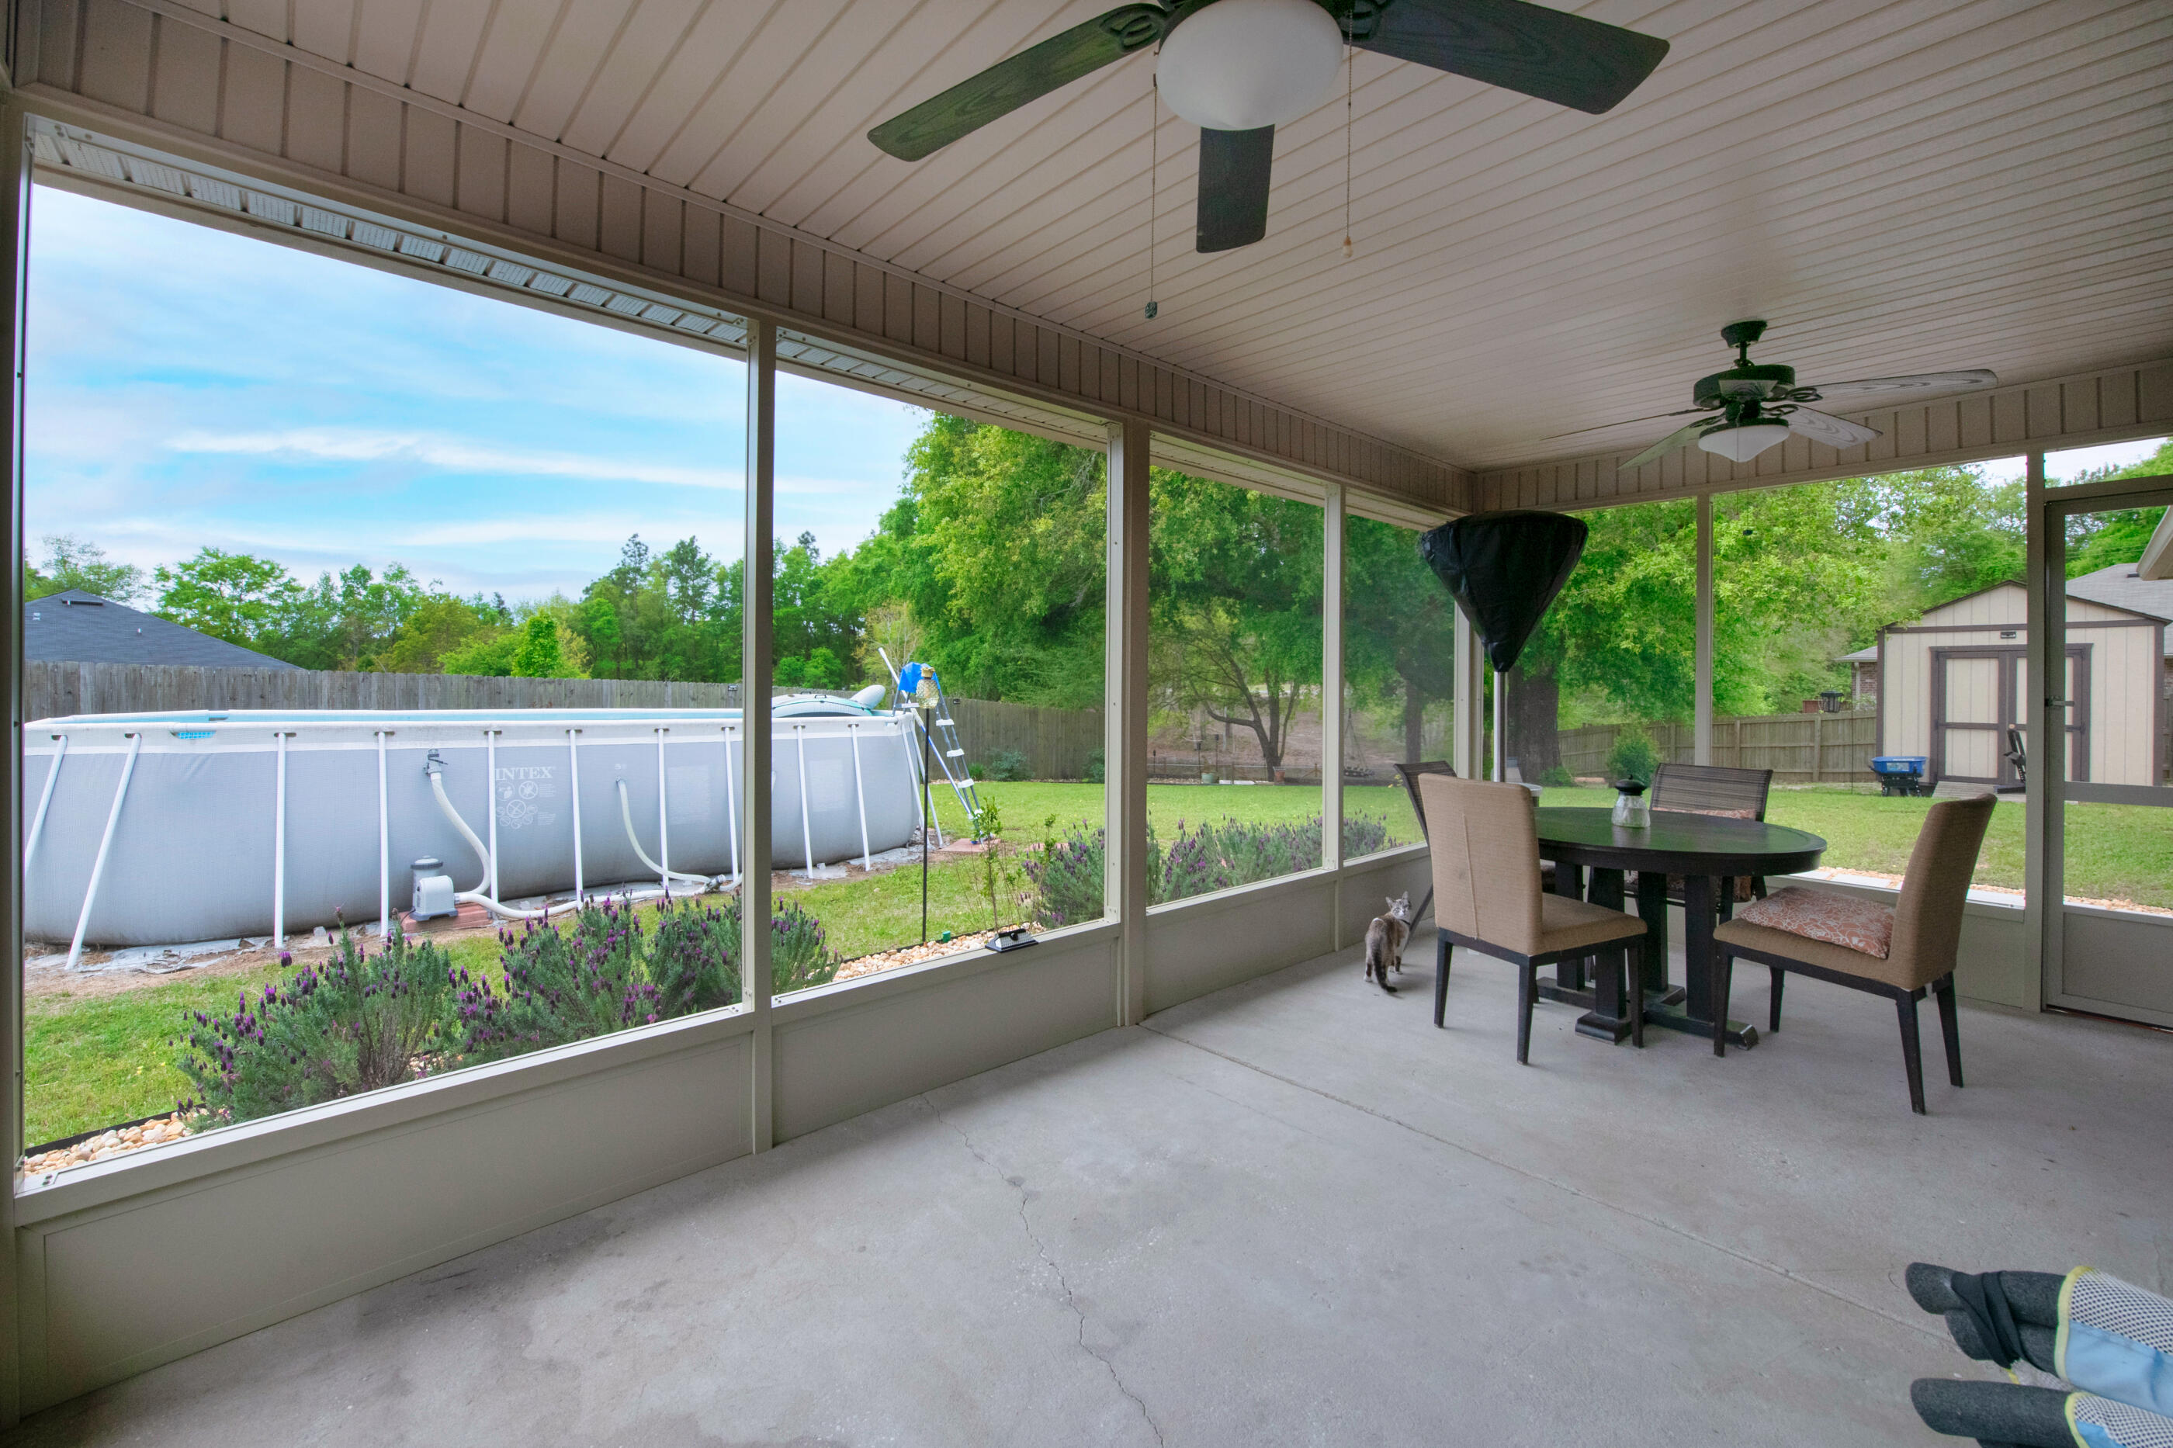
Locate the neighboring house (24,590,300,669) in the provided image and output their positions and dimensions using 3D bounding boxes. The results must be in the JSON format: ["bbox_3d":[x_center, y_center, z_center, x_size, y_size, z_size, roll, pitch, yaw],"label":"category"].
[{"bbox_3d":[-38.200,-1.350,32.000,14.000,5.600,14.000,-1,2,-41],"label":"neighboring house"}]

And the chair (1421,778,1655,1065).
[{"bbox_3d":[1.695,0.704,3.221,0.640,1.000,0.480,-1,2,-24],"label":"chair"}]

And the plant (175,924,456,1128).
[{"bbox_3d":[-2.428,0.970,2.690,0.680,0.660,0.660,-1,2,-41],"label":"plant"}]

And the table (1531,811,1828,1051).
[{"bbox_3d":[2.204,0.810,3.484,1.310,0.775,1.310,-1,2,-41],"label":"table"}]

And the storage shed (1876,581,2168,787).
[{"bbox_3d":[15.501,-0.669,14.211,3.200,3.170,3.100,-1,2,-44],"label":"storage shed"}]

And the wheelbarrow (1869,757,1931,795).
[{"bbox_3d":[12.139,0.785,12.600,0.550,0.600,0.720,-1,2,-41],"label":"wheelbarrow"}]

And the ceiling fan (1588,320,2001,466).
[{"bbox_3d":[2.406,-1.211,3.090,1.270,0.510,1.270,-1,2,-41],"label":"ceiling fan"}]

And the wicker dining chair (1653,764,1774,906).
[{"bbox_3d":[2.828,0.701,4.045,0.650,0.965,0.530,-1,2,-29],"label":"wicker dining chair"}]

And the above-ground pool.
[{"bbox_3d":[-4.402,0.535,7.381,6.350,1.240,3.400,-1,2,-41],"label":"above-ground pool"}]

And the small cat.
[{"bbox_3d":[1.414,0.998,3.931,0.160,0.370,0.410,1,2,38],"label":"small cat"}]

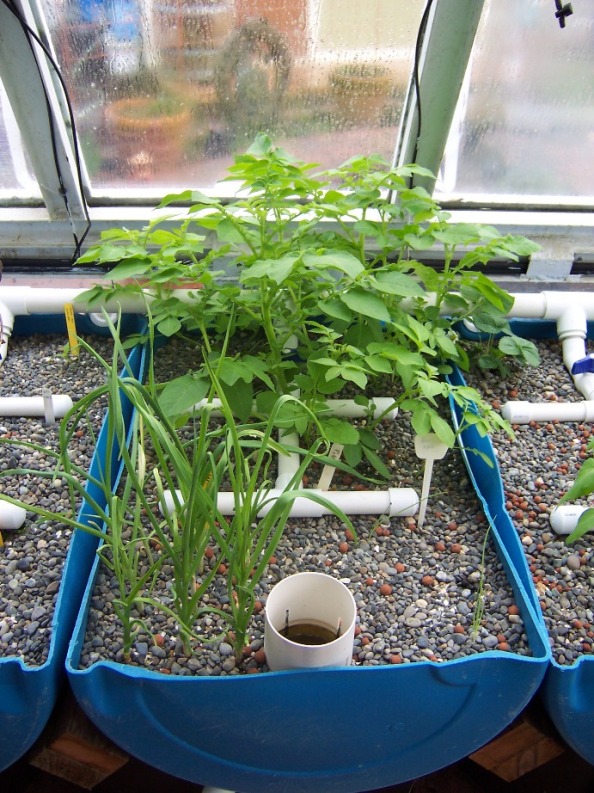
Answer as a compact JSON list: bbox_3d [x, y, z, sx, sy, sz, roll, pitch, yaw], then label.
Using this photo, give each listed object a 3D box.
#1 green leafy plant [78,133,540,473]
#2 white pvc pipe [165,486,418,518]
[{"bbox_3d":[0.020,-0.196,1.214,0.710,0.470,0.490,0,37,0],"label":"green leafy plant"},{"bbox_3d":[-0.009,0.156,1.110,0.376,0.041,0.041,0,37,0],"label":"white pvc pipe"}]

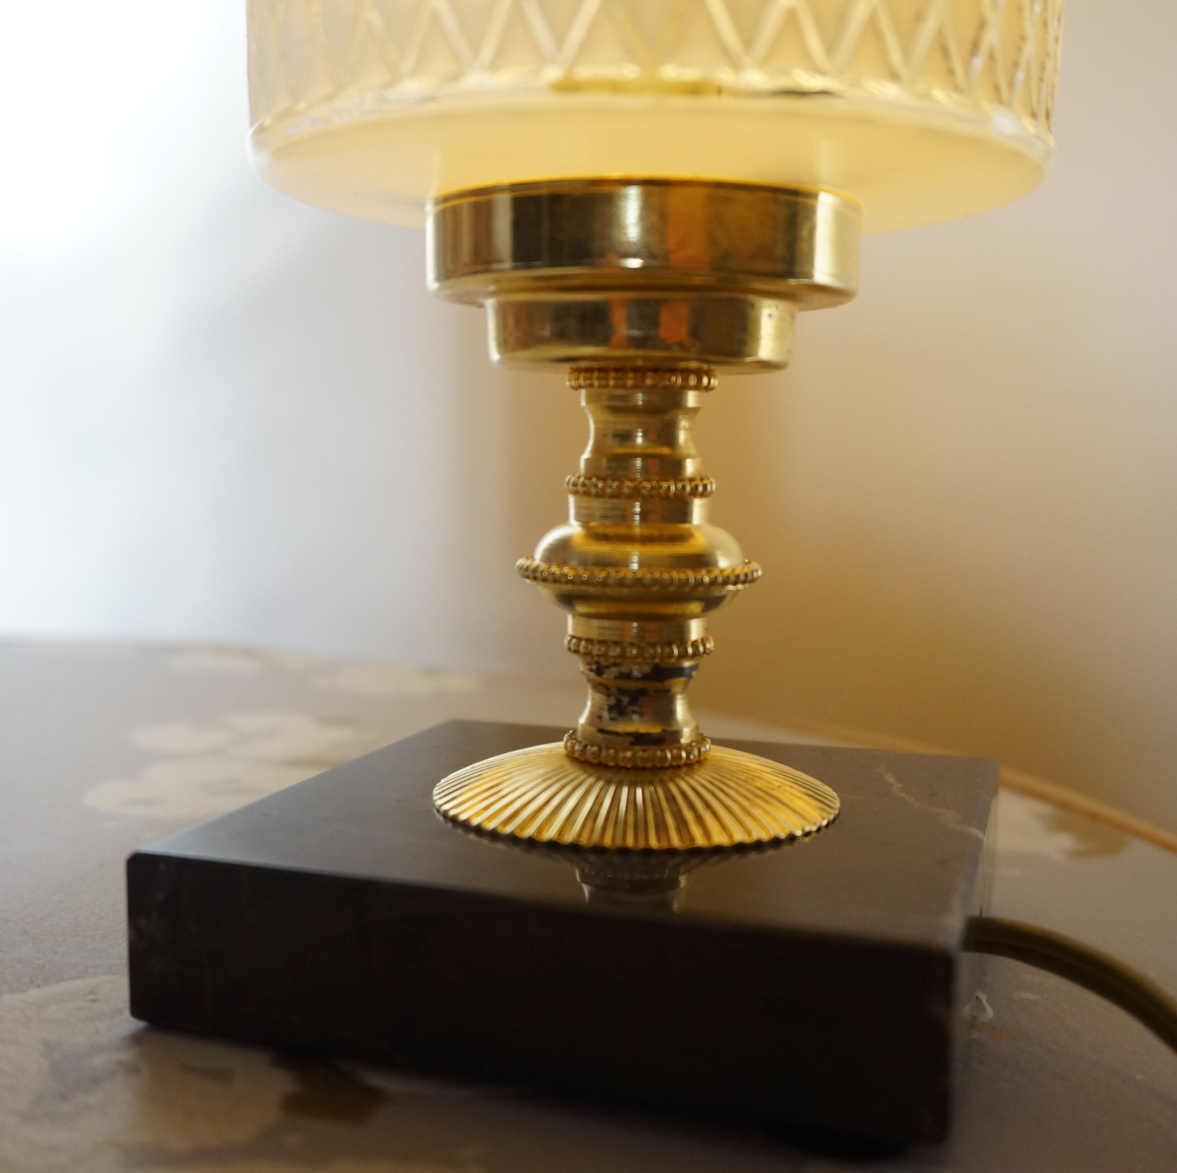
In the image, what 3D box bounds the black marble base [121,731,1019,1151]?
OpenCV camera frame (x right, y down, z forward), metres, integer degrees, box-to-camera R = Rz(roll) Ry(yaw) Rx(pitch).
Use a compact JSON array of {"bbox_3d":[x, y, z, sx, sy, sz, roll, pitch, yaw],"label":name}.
[{"bbox_3d":[0.006,0.043,0.212,0.105,0.022,0.103,2,5,19],"label":"black marble base"}]

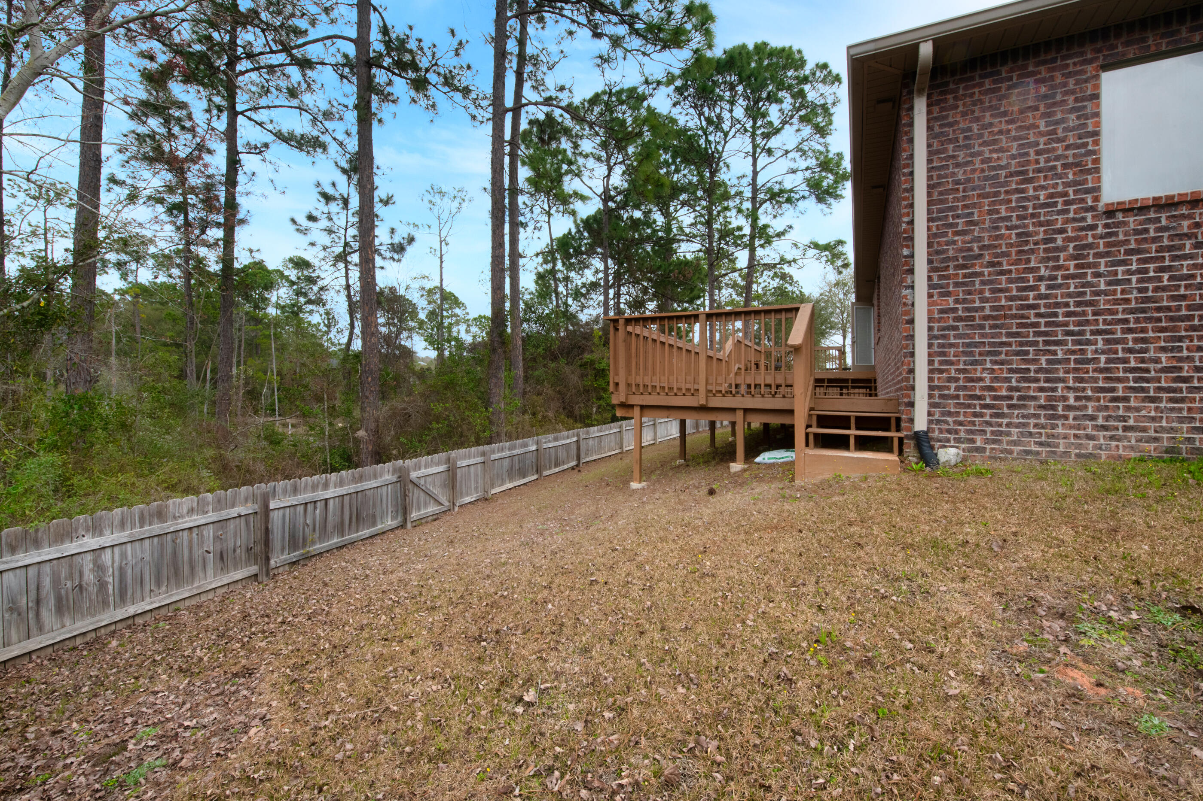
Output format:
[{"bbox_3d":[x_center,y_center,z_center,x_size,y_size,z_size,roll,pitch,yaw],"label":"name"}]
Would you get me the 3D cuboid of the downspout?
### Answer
[{"bbox_3d":[3.227,-1.365,4.613,0.180,4.110,0.450,0,0,27],"label":"downspout"}]

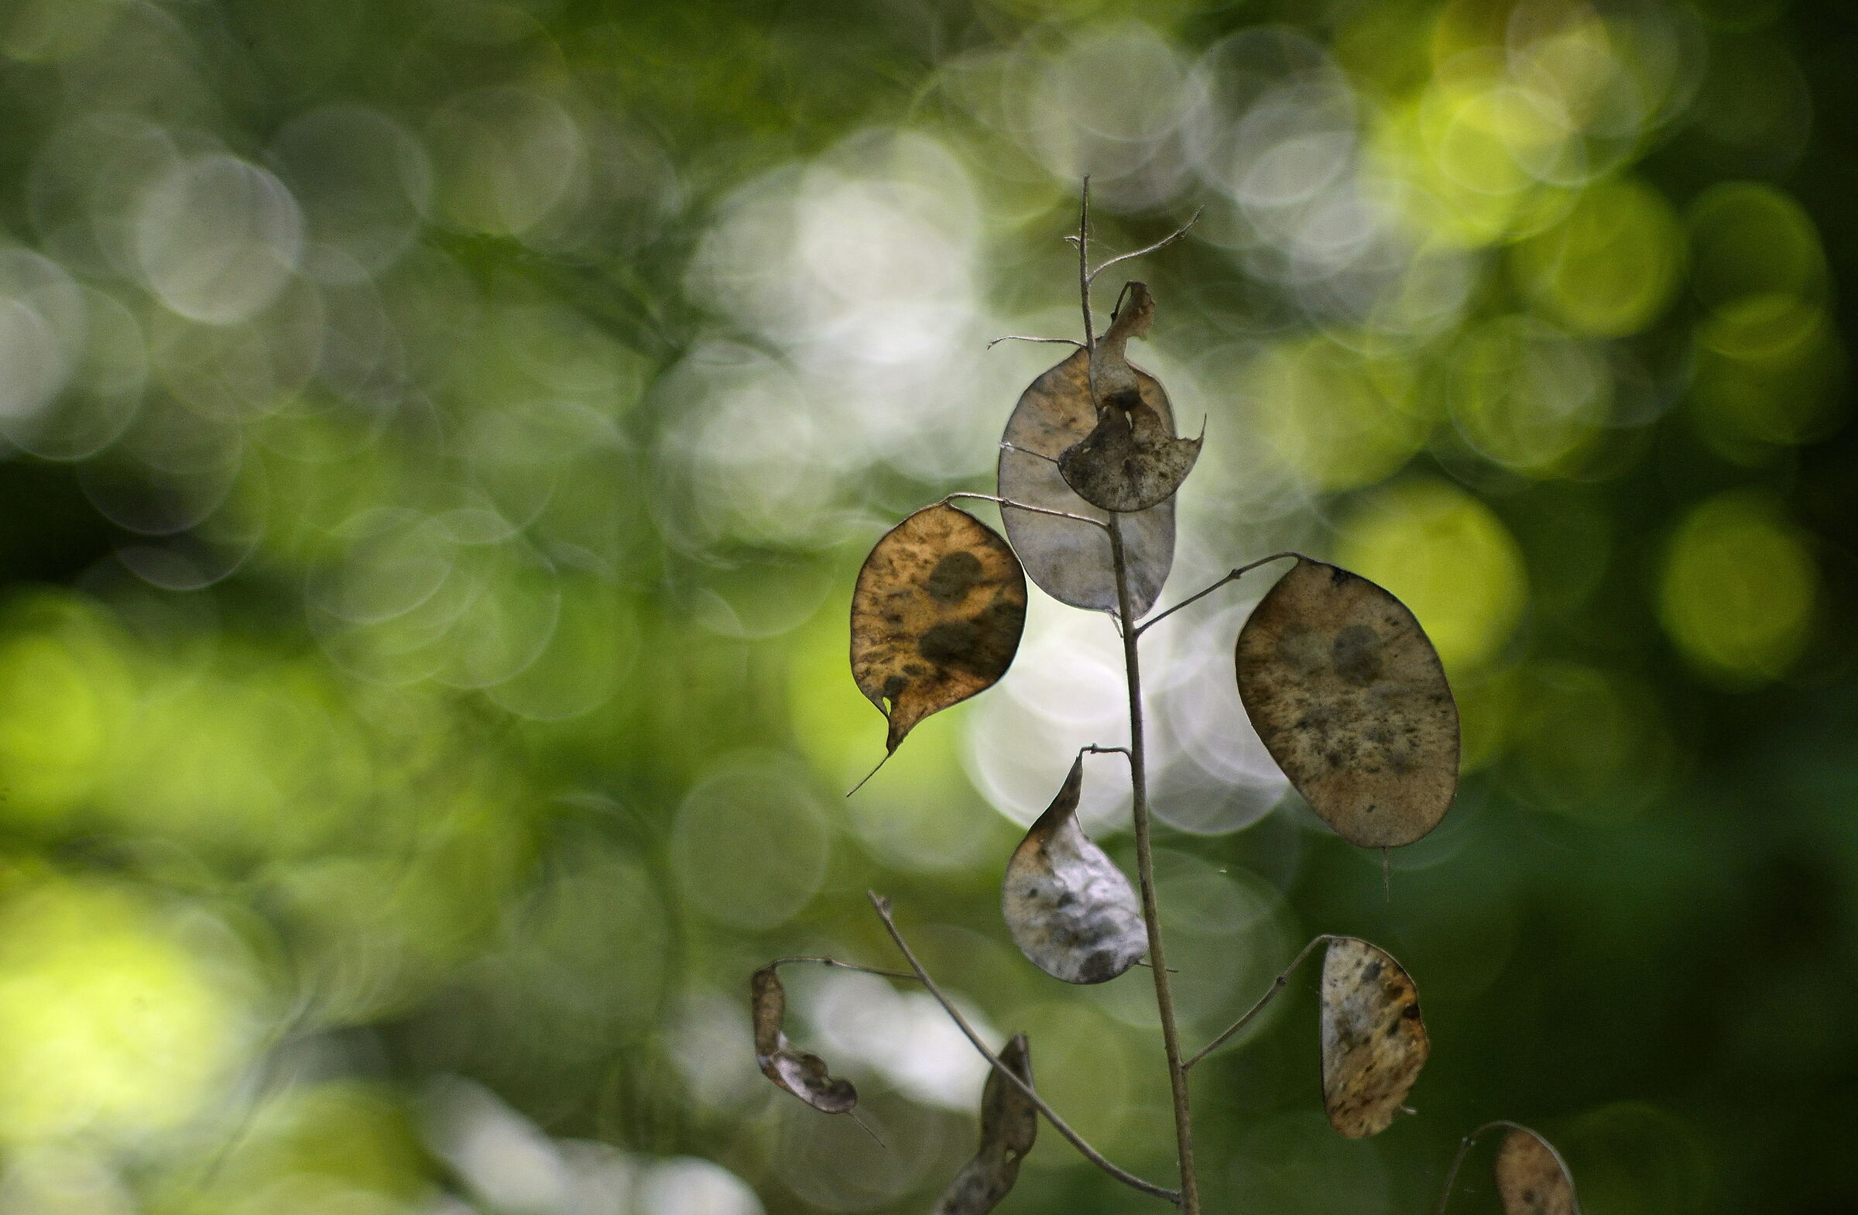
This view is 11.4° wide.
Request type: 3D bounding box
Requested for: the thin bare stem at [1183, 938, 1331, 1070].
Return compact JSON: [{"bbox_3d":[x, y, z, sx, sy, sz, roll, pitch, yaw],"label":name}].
[{"bbox_3d":[0.049,0.059,1.400,0.030,0.003,0.003,-41,0,0],"label":"thin bare stem"}]

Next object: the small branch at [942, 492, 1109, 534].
[{"bbox_3d":[0.015,-0.014,1.400,0.025,0.003,0.003,11,0,0],"label":"small branch"}]

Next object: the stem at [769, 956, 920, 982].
[{"bbox_3d":[-0.013,0.054,1.400,0.023,0.003,0.003,5,0,0],"label":"stem"}]

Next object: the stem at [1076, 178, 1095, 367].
[{"bbox_3d":[0.024,-0.050,1.400,0.002,0.029,0.002,-2,0,0],"label":"stem"}]

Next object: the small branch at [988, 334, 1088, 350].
[{"bbox_3d":[0.016,-0.040,1.400,0.015,0.002,0.002,0,0,0],"label":"small branch"}]

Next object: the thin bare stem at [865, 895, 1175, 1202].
[{"bbox_3d":[0.013,0.068,1.400,0.007,0.067,0.006,-45,0,0],"label":"thin bare stem"}]

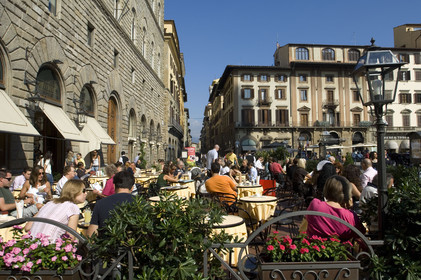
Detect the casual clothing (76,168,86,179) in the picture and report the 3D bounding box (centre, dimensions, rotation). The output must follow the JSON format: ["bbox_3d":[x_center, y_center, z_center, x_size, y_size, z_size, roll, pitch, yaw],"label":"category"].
[{"bbox_3d":[-3.911,1.019,8.857,0.360,0.460,0.420,1,-3,-18],"label":"casual clothing"}]

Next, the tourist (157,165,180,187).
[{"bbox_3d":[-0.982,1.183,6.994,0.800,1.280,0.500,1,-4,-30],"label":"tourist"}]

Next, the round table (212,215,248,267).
[{"bbox_3d":[0.061,1.211,2.966,0.620,0.740,0.620,-1,-3,0],"label":"round table"}]

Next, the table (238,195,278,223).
[{"bbox_3d":[0.807,1.356,4.861,0.650,0.740,0.650,0,-3,0],"label":"table"}]

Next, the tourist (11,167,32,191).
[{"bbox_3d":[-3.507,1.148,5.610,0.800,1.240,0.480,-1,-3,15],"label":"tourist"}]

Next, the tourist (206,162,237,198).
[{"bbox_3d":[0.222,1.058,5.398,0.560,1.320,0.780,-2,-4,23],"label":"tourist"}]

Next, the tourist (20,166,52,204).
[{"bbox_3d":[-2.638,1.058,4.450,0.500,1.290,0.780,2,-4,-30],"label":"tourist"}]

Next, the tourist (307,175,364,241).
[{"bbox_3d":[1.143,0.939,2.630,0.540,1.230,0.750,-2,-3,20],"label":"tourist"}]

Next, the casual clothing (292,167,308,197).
[{"bbox_3d":[1.989,0.918,6.457,0.420,0.700,0.480,2,-4,-41],"label":"casual clothing"}]

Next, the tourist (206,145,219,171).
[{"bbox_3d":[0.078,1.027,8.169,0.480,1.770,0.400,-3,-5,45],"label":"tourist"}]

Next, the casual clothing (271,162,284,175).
[{"bbox_3d":[2.605,1.118,11.355,0.500,0.520,0.360,0,-3,9],"label":"casual clothing"}]

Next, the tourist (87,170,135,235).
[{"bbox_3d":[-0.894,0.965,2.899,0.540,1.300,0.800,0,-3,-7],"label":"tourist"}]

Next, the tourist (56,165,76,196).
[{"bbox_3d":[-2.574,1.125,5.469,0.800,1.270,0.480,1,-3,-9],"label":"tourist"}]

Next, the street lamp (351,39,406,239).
[{"bbox_3d":[1.442,0.326,2.485,0.340,2.420,0.340,-1,-3,7],"label":"street lamp"}]

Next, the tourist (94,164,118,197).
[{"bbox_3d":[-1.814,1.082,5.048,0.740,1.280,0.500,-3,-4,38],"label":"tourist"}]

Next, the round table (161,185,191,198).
[{"bbox_3d":[-0.757,1.408,6.230,0.620,0.740,0.620,-1,-3,0],"label":"round table"}]

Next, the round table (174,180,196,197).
[{"bbox_3d":[-0.695,1.541,8.126,0.650,0.740,0.650,0,-3,0],"label":"round table"}]

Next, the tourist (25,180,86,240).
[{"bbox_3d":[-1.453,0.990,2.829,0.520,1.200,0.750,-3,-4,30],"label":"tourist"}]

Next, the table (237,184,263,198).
[{"bbox_3d":[0.949,1.473,6.928,0.650,0.740,0.650,0,-3,0],"label":"table"}]

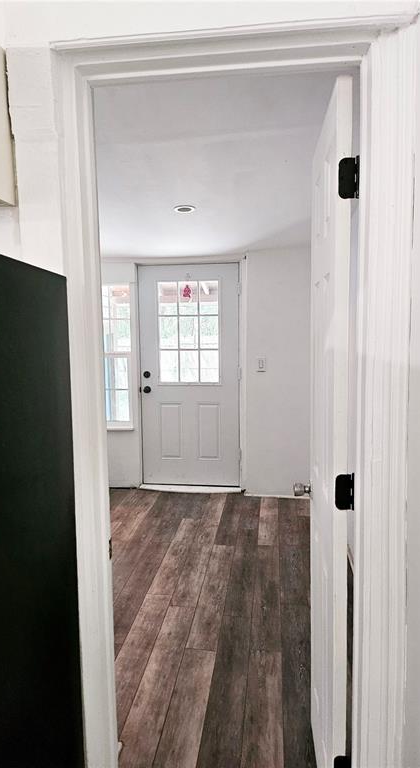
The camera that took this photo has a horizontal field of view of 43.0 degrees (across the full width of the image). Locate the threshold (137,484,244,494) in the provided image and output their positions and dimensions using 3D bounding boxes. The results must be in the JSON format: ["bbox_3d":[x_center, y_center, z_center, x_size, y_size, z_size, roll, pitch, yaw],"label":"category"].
[{"bbox_3d":[-0.170,0.968,4.913,0.940,0.038,0.120,0,6,8],"label":"threshold"}]

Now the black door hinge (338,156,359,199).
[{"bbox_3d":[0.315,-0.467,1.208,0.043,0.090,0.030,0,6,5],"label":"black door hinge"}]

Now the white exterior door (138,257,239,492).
[{"bbox_3d":[-0.180,-0.064,4.850,0.910,2.020,0.045,0,6,8],"label":"white exterior door"}]

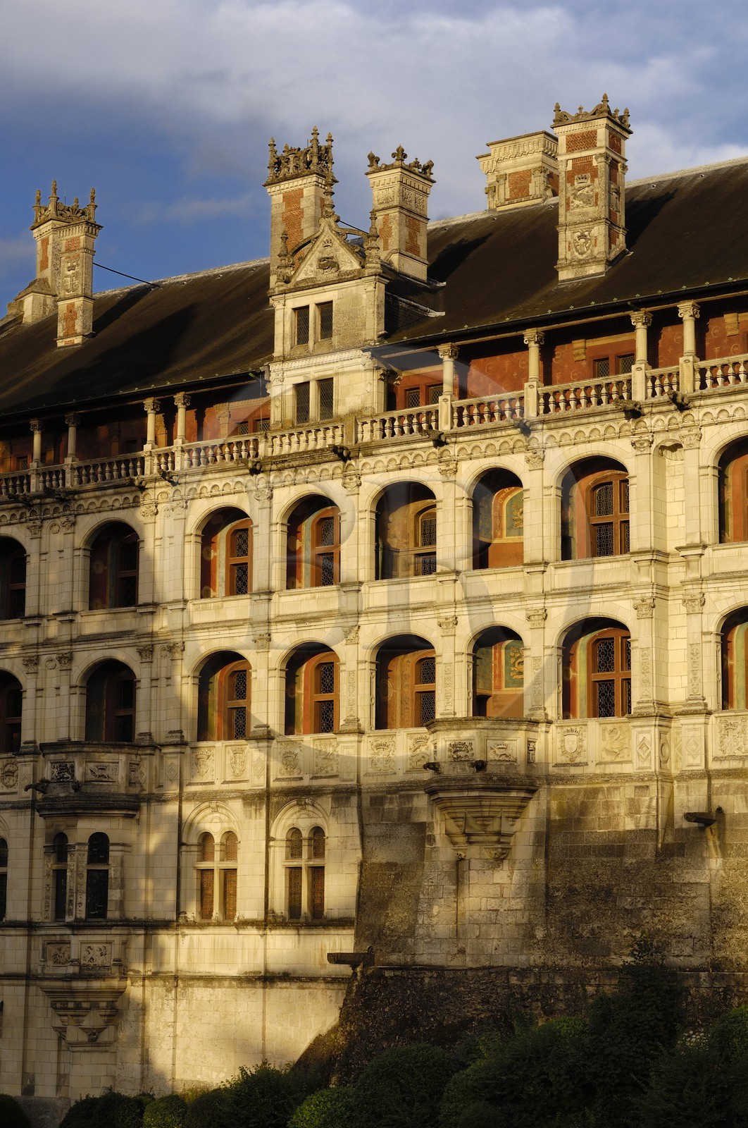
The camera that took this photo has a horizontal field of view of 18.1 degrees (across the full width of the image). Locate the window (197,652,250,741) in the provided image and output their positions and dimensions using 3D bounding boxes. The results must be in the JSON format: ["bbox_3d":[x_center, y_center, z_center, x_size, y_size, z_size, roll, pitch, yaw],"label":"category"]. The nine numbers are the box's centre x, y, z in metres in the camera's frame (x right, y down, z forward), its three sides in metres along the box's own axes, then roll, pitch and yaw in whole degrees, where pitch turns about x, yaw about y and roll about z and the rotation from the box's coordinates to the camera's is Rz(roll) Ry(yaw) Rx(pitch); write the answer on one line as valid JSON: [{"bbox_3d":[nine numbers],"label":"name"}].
[{"bbox_3d":[-5.047,4.525,79.750,2.572,3.002,0.400,-7,-12,36],"label":"window"}]

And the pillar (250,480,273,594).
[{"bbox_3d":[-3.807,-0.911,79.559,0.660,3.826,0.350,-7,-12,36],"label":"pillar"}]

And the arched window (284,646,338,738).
[{"bbox_3d":[-2.015,4.226,77.542,2.403,2.977,0.400,-7,-12,36],"label":"arched window"}]

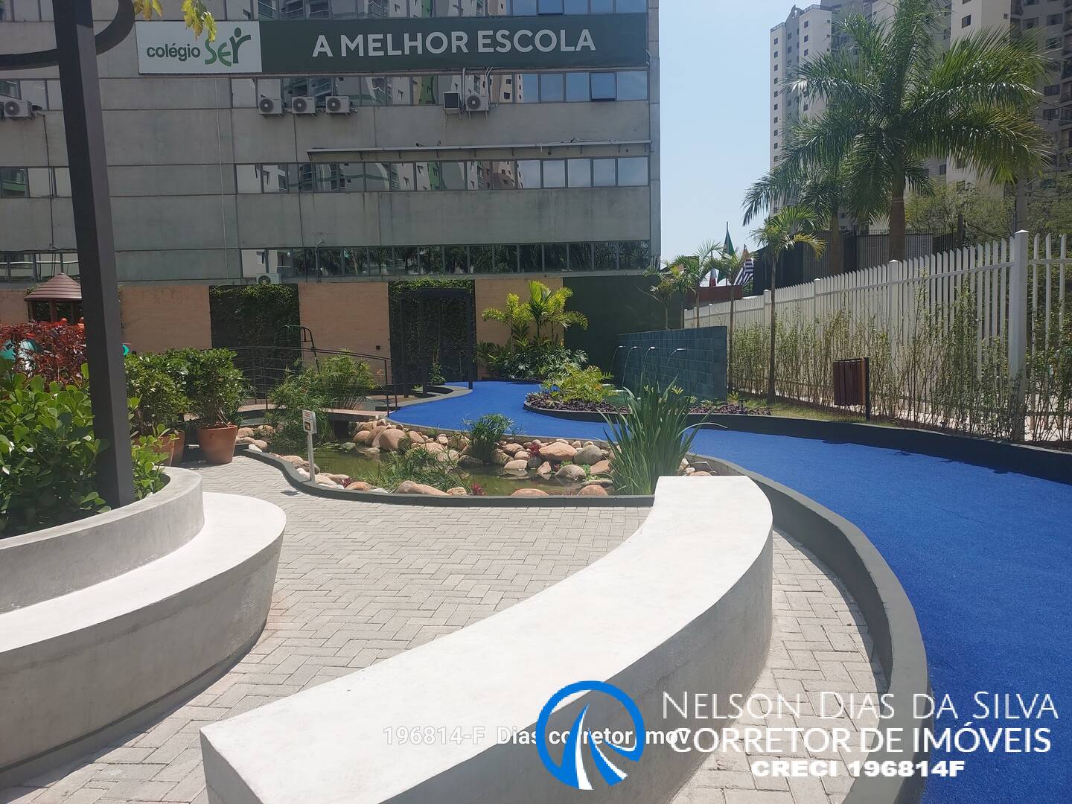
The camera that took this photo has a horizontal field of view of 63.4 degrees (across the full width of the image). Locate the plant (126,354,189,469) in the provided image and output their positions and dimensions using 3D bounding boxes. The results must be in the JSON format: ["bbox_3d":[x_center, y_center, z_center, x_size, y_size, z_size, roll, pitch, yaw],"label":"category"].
[{"bbox_3d":[-4.016,0.128,9.150,0.720,1.290,0.720,-2,5,0],"label":"plant"}]

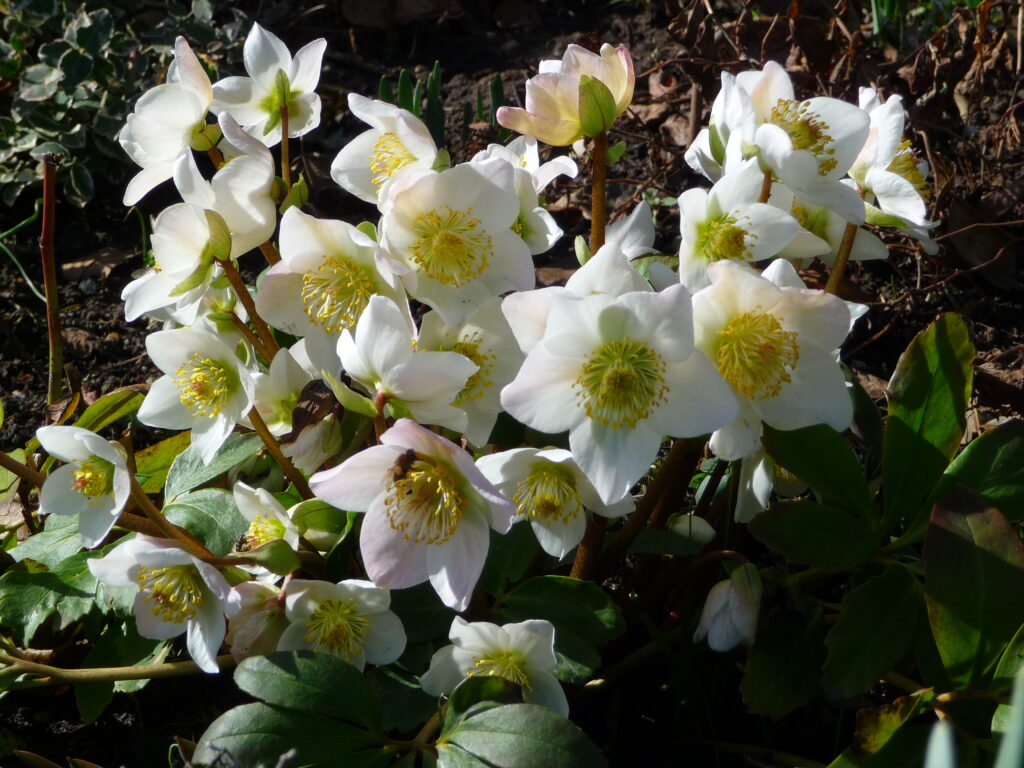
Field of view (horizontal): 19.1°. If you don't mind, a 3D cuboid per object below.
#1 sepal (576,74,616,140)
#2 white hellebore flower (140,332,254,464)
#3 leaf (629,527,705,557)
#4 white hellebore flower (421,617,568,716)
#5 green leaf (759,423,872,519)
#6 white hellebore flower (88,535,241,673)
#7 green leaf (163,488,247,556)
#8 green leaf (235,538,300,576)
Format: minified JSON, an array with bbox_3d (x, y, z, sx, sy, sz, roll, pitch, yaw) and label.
[{"bbox_3d":[0.033,-0.109,1.200,0.017,0.025,0.008,-2,18,-5],"label":"sepal"},{"bbox_3d":[-0.118,0.005,1.140,0.044,0.047,0.025,13,11,26],"label":"white hellebore flower"},{"bbox_3d":[0.059,0.060,1.160,0.030,0.006,0.018,8,42,9],"label":"leaf"},{"bbox_3d":[-0.006,0.100,1.060,0.050,0.040,0.026,1,24,3],"label":"white hellebore flower"},{"bbox_3d":[0.115,0.033,1.140,0.048,0.009,0.028,38,60,22],"label":"green leaf"},{"bbox_3d":[-0.127,0.080,1.110,0.052,0.047,0.030,13,17,23],"label":"white hellebore flower"},{"bbox_3d":[-0.114,0.052,1.140,0.034,0.012,0.026,19,44,21],"label":"green leaf"},{"bbox_3d":[-0.089,0.063,1.110,0.024,0.009,0.014,-7,41,-8],"label":"green leaf"}]

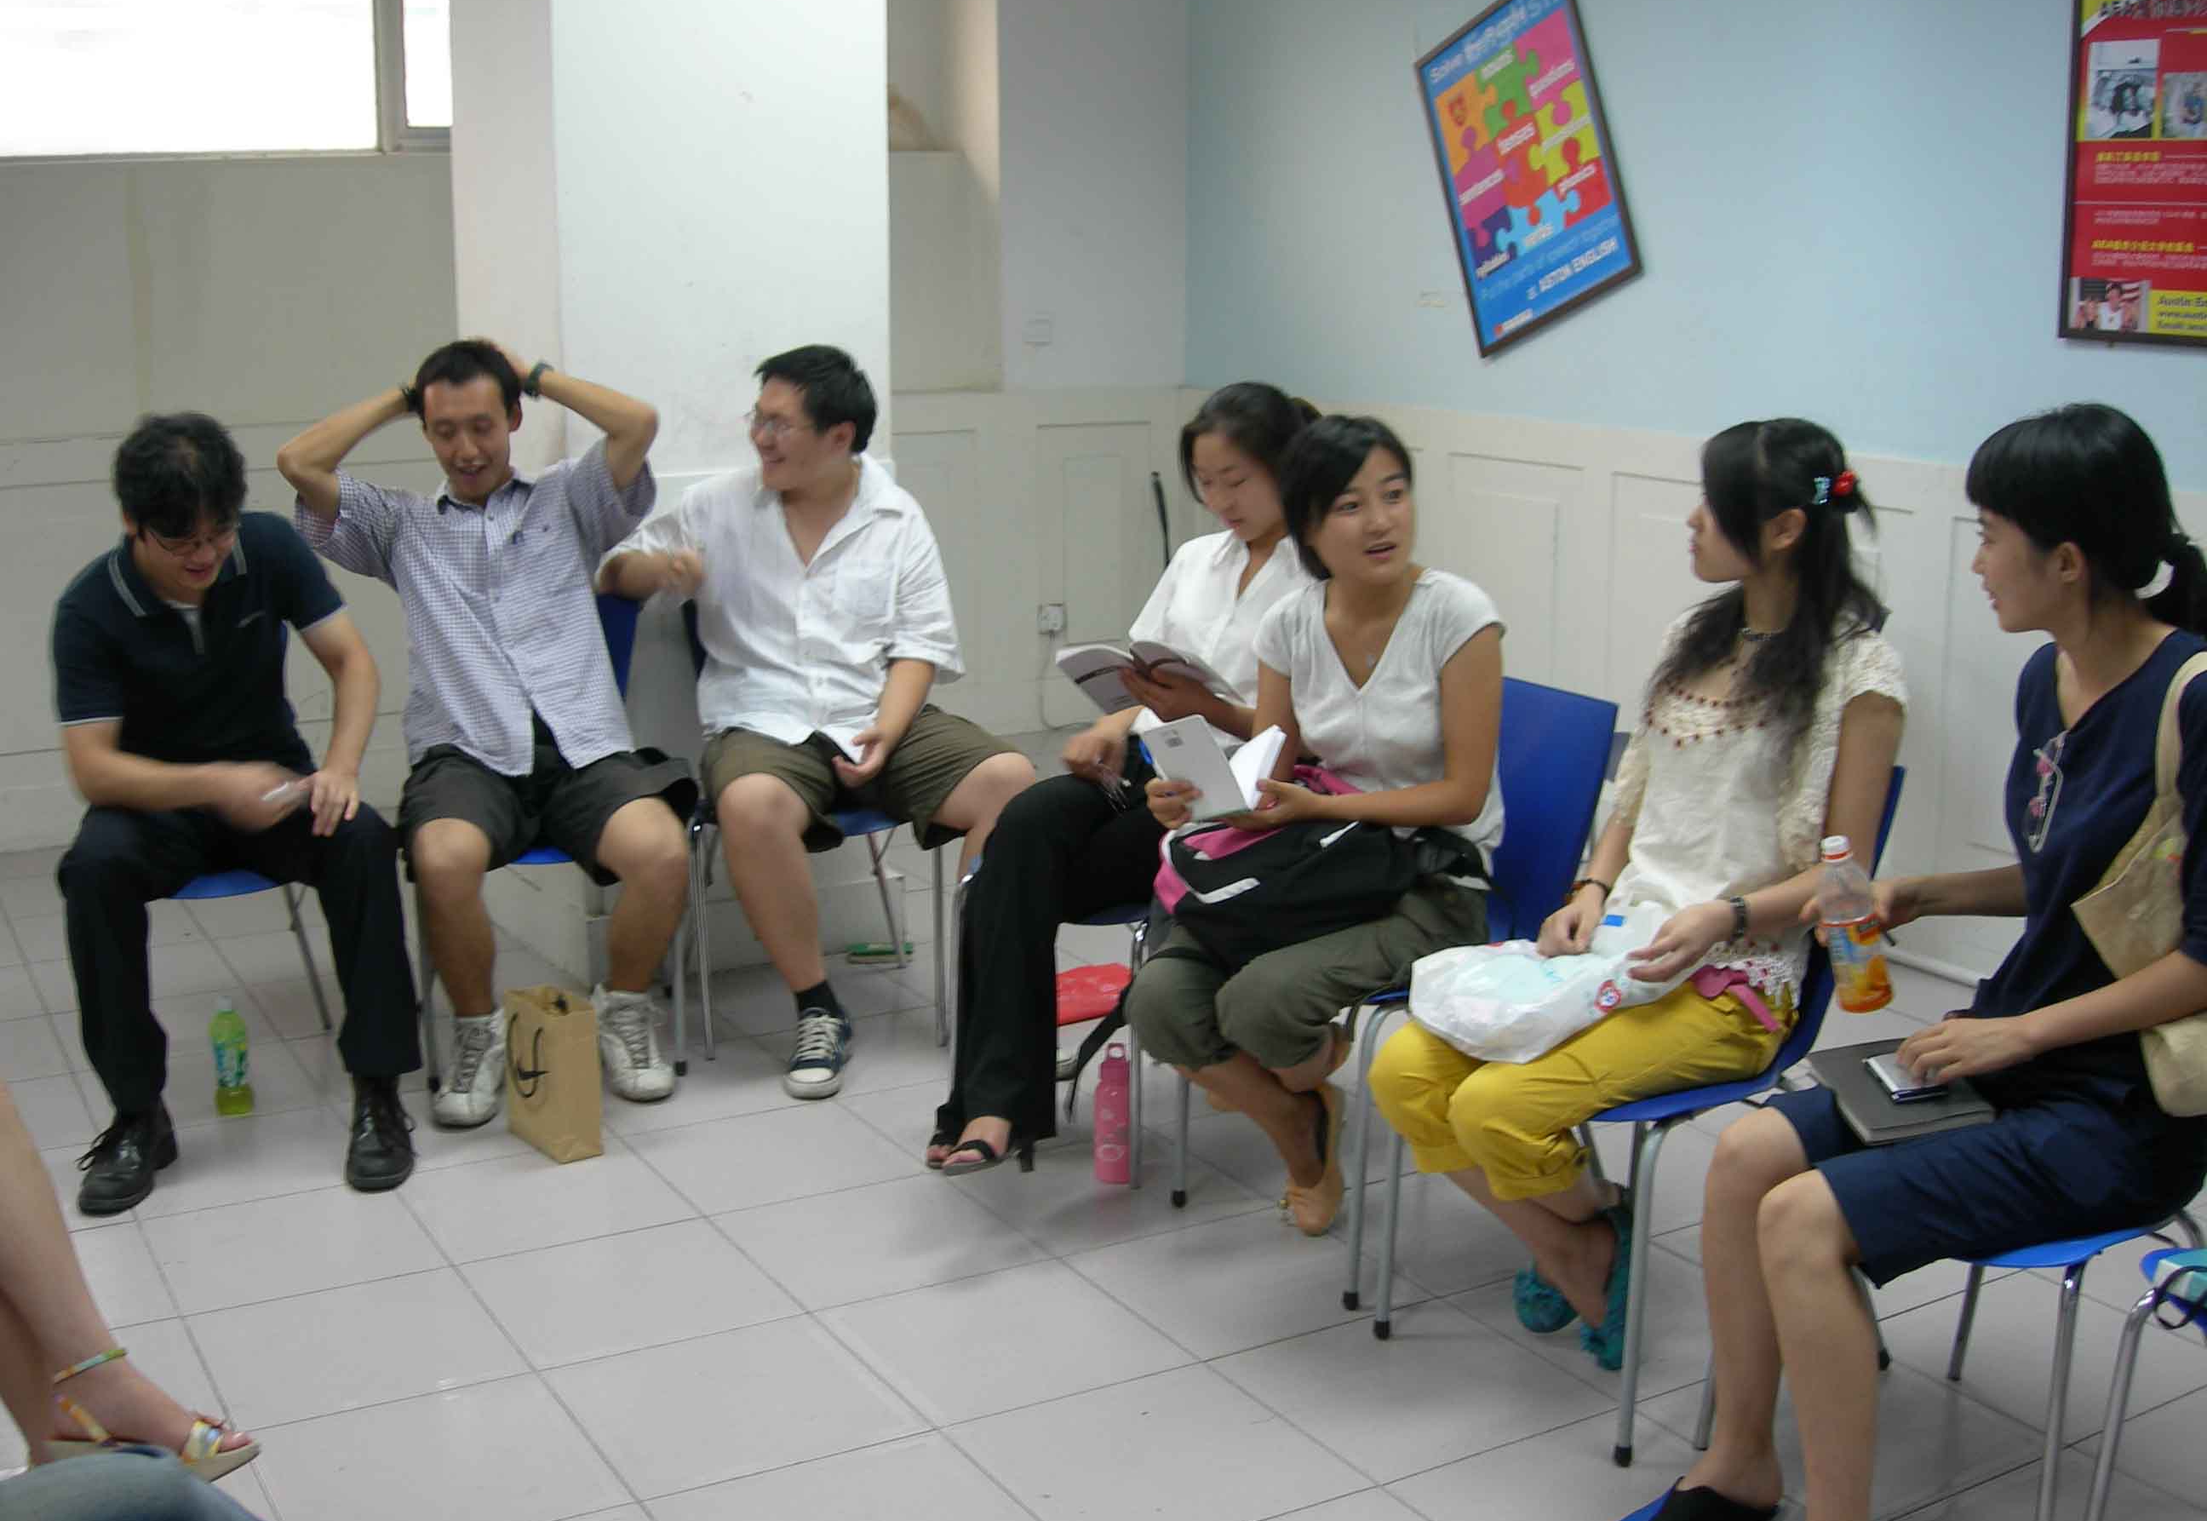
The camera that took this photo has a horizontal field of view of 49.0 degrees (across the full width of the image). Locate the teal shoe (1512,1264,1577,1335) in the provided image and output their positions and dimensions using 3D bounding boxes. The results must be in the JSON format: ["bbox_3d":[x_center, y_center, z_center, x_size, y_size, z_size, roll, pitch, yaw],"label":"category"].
[{"bbox_3d":[0.654,0.743,3.358,0.235,0.080,0.090,-11,16,-43],"label":"teal shoe"}]

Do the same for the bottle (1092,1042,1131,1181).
[{"bbox_3d":[0.015,0.555,3.892,0.069,0.231,0.069,0,12,0],"label":"bottle"}]

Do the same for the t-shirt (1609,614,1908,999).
[{"bbox_3d":[0.802,0.051,3.087,0.300,0.500,0.420,-10,15,-41],"label":"t-shirt"}]

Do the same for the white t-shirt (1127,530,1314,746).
[{"bbox_3d":[0.203,-0.142,3.997,0.410,0.510,0.280,9,14,37],"label":"white t-shirt"}]

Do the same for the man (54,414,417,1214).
[{"bbox_3d":[-1.385,0.045,3.910,0.600,1.216,0.740,-3,12,-13],"label":"man"}]

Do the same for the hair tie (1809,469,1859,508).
[{"bbox_3d":[0.918,-0.346,3.042,0.060,0.050,0.055,-5,13,-23],"label":"hair tie"}]

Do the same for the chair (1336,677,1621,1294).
[{"bbox_3d":[0.446,0.310,3.610,0.530,0.810,0.470,-6,13,-30],"label":"chair"}]

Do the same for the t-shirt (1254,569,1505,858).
[{"bbox_3d":[0.418,-0.053,3.517,0.410,0.460,0.270,8,14,33],"label":"t-shirt"}]

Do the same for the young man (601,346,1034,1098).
[{"bbox_3d":[-0.520,-0.112,4.482,0.780,1.296,0.760,-2,12,-8],"label":"young man"}]

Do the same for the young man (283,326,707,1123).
[{"bbox_3d":[-1.050,-0.089,4.293,0.720,1.310,0.700,-2,12,-13],"label":"young man"}]

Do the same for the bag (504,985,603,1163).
[{"bbox_3d":[-0.911,0.518,3.997,0.080,0.256,0.195,-9,15,-37],"label":"bag"}]

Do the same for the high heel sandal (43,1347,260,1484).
[{"bbox_3d":[-1.112,0.771,2.791,0.235,0.155,0.090,-7,14,-33],"label":"high heel sandal"}]

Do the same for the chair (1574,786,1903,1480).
[{"bbox_3d":[0.711,0.402,3.147,0.530,0.810,0.470,-6,13,-30],"label":"chair"}]

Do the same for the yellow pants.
[{"bbox_3d":[0.599,0.381,3.080,0.550,0.330,0.370,-7,13,-29],"label":"yellow pants"}]

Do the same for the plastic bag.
[{"bbox_3d":[0.530,0.248,2.914,0.320,0.140,0.230,-5,13,-25],"label":"plastic bag"}]

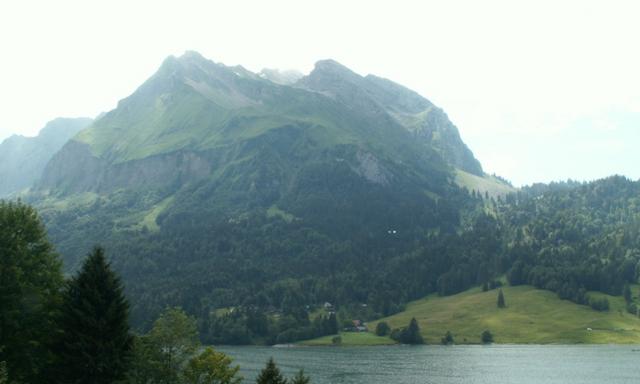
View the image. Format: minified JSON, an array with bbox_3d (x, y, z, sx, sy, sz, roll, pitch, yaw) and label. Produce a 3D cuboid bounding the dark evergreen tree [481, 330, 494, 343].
[{"bbox_3d":[144.188,124.671,620.000,10.000,11.300,10.000,0,-10,0],"label":"dark evergreen tree"}]

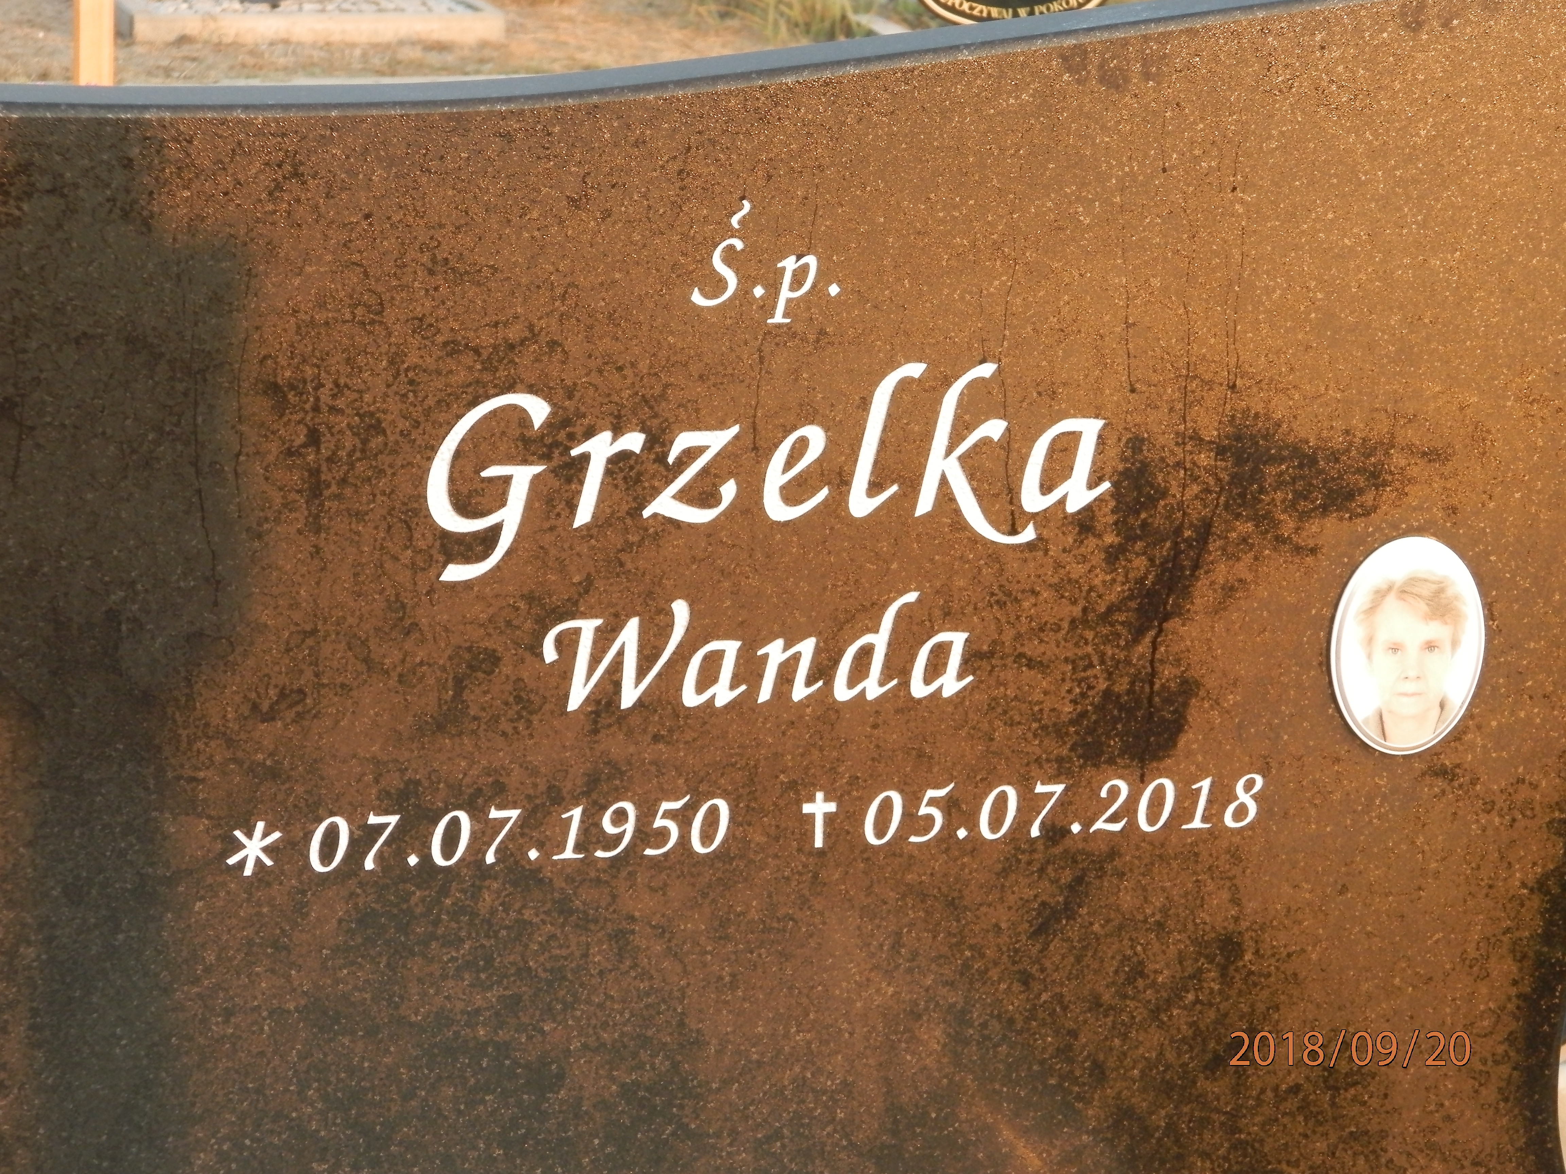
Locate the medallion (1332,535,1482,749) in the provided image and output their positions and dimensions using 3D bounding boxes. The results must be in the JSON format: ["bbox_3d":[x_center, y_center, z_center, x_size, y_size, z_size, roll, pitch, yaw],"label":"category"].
[{"bbox_3d":[0.418,0.040,3.201,0.109,0.149,0.012,-1,12,-13],"label":"medallion"}]

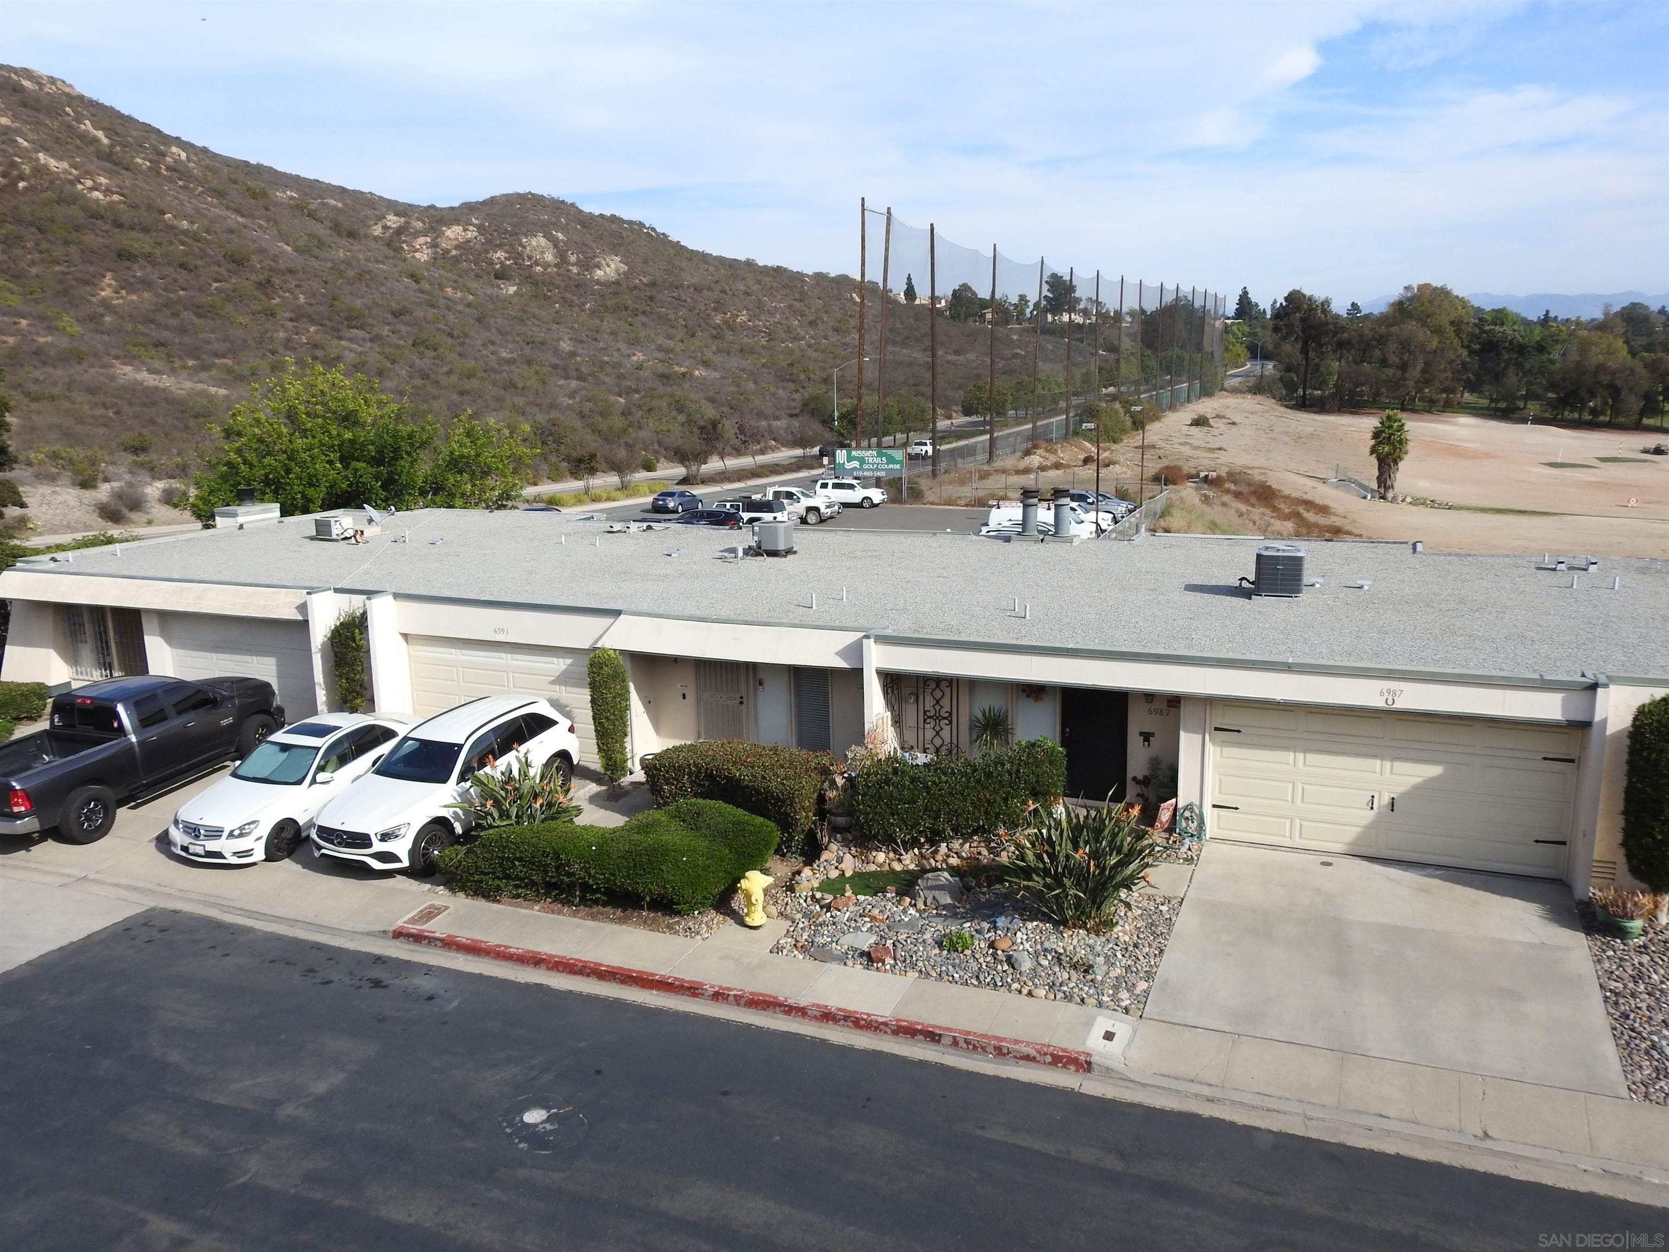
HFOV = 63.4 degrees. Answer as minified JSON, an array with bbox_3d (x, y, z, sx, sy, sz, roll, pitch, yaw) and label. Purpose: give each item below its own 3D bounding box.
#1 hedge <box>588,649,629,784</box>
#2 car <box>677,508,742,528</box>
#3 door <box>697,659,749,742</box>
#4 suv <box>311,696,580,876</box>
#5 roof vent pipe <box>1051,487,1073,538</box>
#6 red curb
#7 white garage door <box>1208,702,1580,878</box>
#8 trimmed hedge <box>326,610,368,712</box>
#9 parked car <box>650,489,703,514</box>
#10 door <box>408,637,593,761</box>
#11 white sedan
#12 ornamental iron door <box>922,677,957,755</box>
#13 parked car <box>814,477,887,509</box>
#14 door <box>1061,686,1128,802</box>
[{"bbox_3d":[-3.732,1.512,22.383,0.630,2.350,0.590,-1,12,0],"label":"hedge"},{"bbox_3d":[-7.092,-5.370,70.975,4.750,1.700,1.900,2,12,16],"label":"car"},{"bbox_3d":[-1.949,1.354,23.434,0.950,2.060,0.080,4,13,23],"label":"door"},{"bbox_3d":[-5.973,2.353,20.974,1.900,1.640,4.660,4,16,25],"label":"suv"},{"bbox_3d":[5.002,-2.492,29.596,0.440,1.100,0.440,4,13,23],"label":"roof vent pipe"},{"bbox_3d":[-1.546,4.369,16.072,9.230,0.160,0.180,4,13,23],"label":"red curb"},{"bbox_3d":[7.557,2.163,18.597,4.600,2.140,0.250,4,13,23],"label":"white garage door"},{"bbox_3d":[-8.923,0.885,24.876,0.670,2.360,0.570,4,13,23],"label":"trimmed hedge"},{"bbox_3d":[-10.389,-8.382,90.152,1.790,1.440,4.620,4,13,22],"label":"parked car"},{"bbox_3d":[-5.819,1.280,24.332,4.550,2.120,0.120,4,13,23],"label":"door"},{"bbox_3d":[-8.532,2.448,22.037,1.800,1.450,4.580,4,16,25],"label":"white sedan"},{"bbox_3d":[1.699,1.634,21.899,0.640,2.030,0.070,4,13,23],"label":"ornamental iron door"},{"bbox_3d":[1.017,-8.837,89.927,4.820,1.830,1.980,2,12,17],"label":"parked car"},{"bbox_3d":[3.995,1.692,20.787,1.040,2.050,0.080,4,13,23],"label":"door"}]

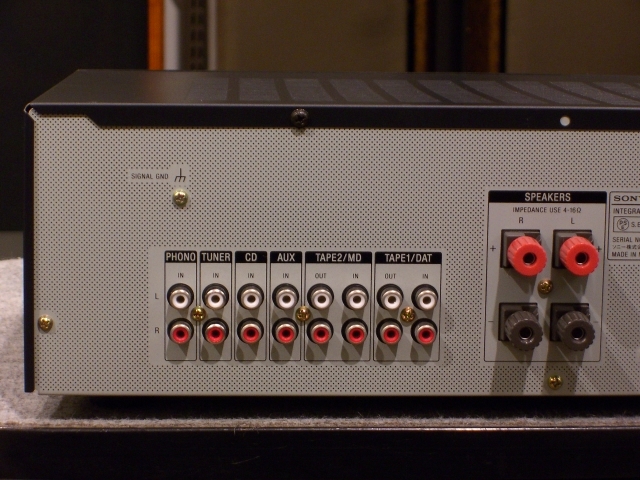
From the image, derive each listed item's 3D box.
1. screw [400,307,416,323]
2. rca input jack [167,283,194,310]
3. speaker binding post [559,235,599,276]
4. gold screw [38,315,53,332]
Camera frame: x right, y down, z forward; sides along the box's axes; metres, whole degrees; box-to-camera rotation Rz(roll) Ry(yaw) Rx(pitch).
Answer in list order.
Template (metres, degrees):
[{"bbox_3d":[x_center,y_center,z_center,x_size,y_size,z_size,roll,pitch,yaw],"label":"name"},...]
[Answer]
[{"bbox_3d":[0.036,0.030,0.847,0.006,0.006,0.002,0,9,-3],"label":"screw"},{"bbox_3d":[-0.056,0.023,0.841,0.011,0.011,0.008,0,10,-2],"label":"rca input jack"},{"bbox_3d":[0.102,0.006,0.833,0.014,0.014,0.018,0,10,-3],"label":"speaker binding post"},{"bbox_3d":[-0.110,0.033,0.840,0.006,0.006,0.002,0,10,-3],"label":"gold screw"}]

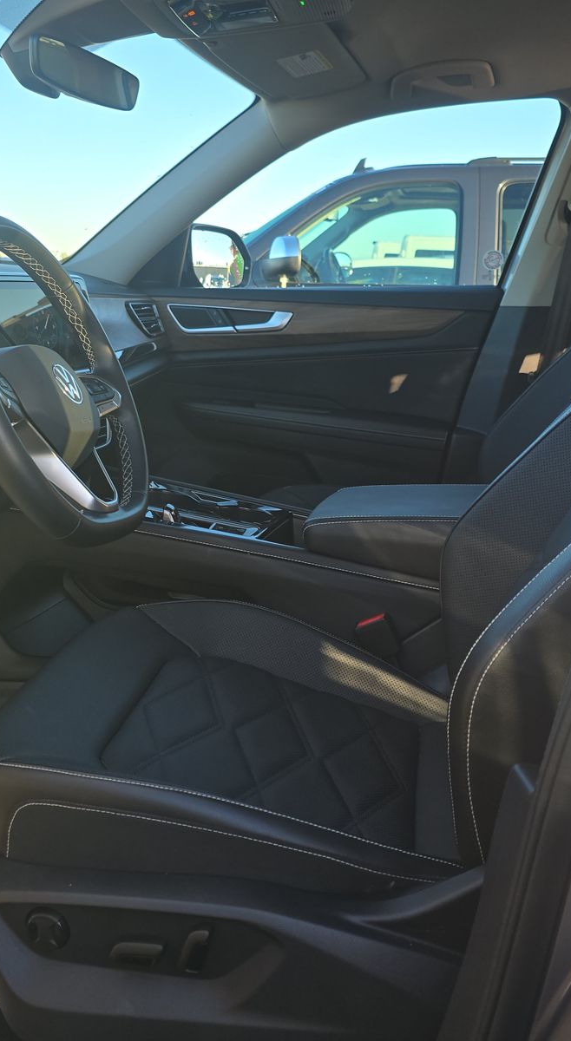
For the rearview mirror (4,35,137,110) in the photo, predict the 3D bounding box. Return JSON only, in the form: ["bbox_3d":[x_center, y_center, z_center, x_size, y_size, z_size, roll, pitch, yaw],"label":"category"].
[{"bbox_3d":[-0.288,-0.616,1.281,0.050,0.058,0.235,9,17,28],"label":"rearview mirror"}]

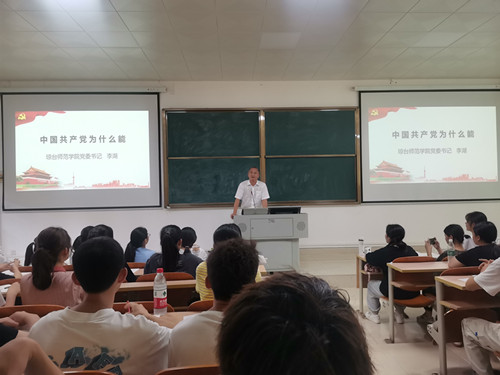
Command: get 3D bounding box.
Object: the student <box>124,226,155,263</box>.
[{"bbox_3d":[-1.081,0.985,3.957,0.470,1.120,0.720,-1,0,17],"label":"student"}]

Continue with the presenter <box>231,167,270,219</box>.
[{"bbox_3d":[0.020,0.500,6.650,0.620,1.730,0.380,-1,0,-1],"label":"presenter"}]

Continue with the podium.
[{"bbox_3d":[0.307,0.811,6.025,1.130,0.980,0.740,-1,0,-3],"label":"podium"}]

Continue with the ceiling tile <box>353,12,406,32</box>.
[{"bbox_3d":[1.673,-2.206,5.007,0.600,0.025,0.600,-1,0,-3],"label":"ceiling tile"}]

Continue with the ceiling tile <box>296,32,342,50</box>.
[{"bbox_3d":[1.063,-2.224,5.675,0.610,0.020,0.610,-1,0,-3],"label":"ceiling tile"}]

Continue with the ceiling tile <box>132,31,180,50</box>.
[{"bbox_3d":[-1.352,-2.143,5.459,0.600,0.025,0.600,-1,0,-3],"label":"ceiling tile"}]

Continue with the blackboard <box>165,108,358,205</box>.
[{"bbox_3d":[0.261,-0.591,7.483,3.880,1.930,0.100,-1,0,-3],"label":"blackboard"}]

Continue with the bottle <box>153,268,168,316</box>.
[{"bbox_3d":[-0.428,0.505,1.800,0.065,0.232,0.065,-1,0,-3],"label":"bottle"}]

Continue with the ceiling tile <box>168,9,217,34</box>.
[{"bbox_3d":[-0.743,-2.192,4.980,0.610,0.020,0.610,-1,0,-3],"label":"ceiling tile"}]

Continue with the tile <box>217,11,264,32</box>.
[{"bbox_3d":[-0.124,-2.169,4.919,0.600,0.025,0.600,-1,0,-3],"label":"tile"}]

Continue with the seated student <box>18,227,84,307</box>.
[{"bbox_3d":[-1.067,0.834,2.407,0.470,1.200,0.750,-1,0,5],"label":"seated student"}]

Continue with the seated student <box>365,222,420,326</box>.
[{"bbox_3d":[1.570,1.000,4.200,0.490,1.150,0.700,-1,0,-23],"label":"seated student"}]

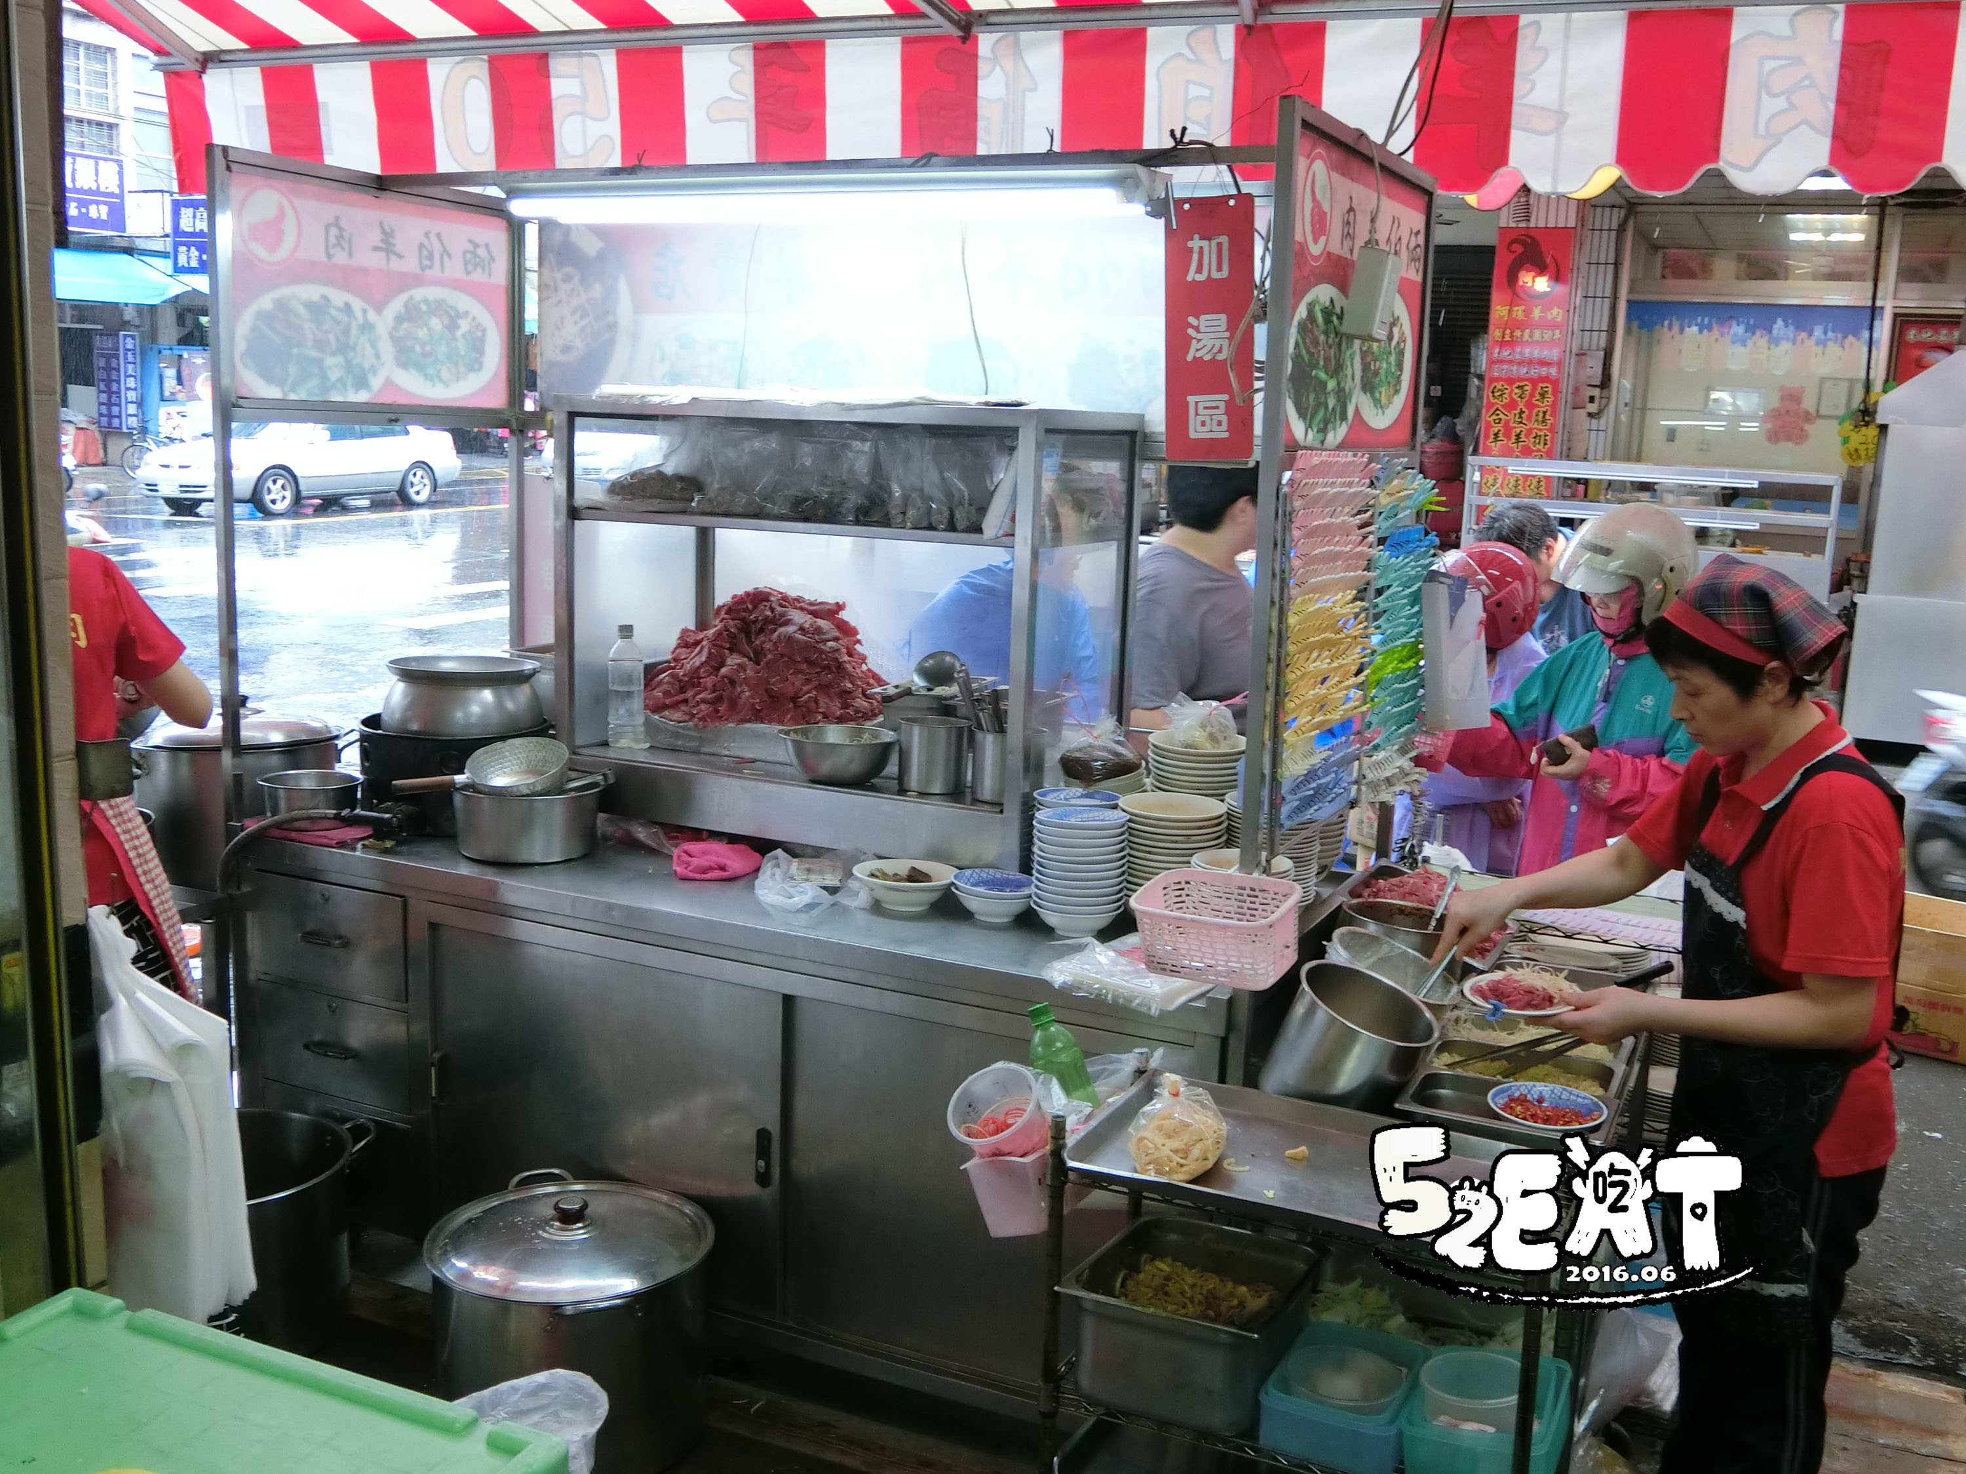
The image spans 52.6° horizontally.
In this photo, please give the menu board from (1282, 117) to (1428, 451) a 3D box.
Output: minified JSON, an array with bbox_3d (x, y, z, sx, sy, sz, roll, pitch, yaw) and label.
[{"bbox_3d":[0.615,-0.699,3.220,0.035,0.460,0.830,6,10,25],"label":"menu board"}]

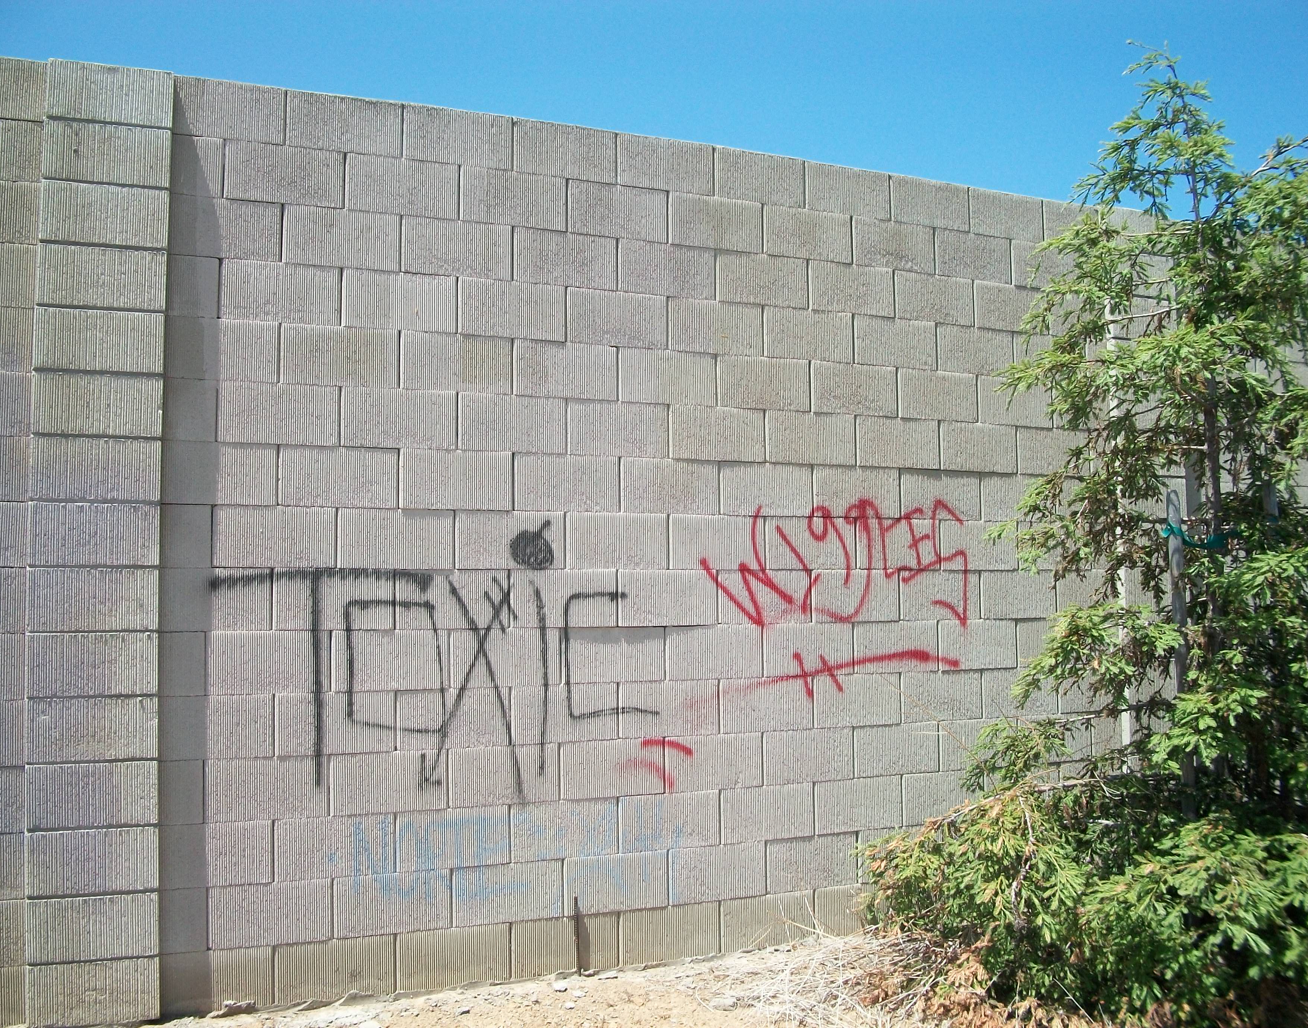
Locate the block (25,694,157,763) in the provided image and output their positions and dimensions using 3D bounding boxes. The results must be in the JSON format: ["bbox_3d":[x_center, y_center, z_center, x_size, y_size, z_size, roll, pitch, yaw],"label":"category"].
[{"bbox_3d":[-1.755,0.661,3.958,0.385,0.197,0.200,1,-4,-23],"label":"block"}]

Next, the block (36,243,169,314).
[{"bbox_3d":[-1.761,-0.732,4.041,0.385,0.197,0.200,1,-4,-23],"label":"block"}]

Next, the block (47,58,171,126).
[{"bbox_3d":[-1.754,-1.322,4.081,0.385,0.197,0.200,1,-4,-23],"label":"block"}]

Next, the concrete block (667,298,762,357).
[{"bbox_3d":[0.198,-0.709,4.912,0.398,0.200,0.175,1,-4,-22],"label":"concrete block"}]

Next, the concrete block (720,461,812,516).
[{"bbox_3d":[0.401,-0.092,4.963,0.400,0.197,0.170,1,-4,-23],"label":"concrete block"}]

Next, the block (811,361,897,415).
[{"bbox_3d":[0.777,-0.492,5.157,0.397,0.196,0.180,1,-4,-23],"label":"block"}]

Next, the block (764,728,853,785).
[{"bbox_3d":[0.561,0.934,4.955,0.397,0.197,0.170,1,-4,-23],"label":"block"}]

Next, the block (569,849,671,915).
[{"bbox_3d":[-0.168,1.329,4.633,0.398,0.200,0.175,1,-4,-22],"label":"block"}]

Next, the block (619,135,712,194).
[{"bbox_3d":[0.014,-1.314,4.858,0.397,0.197,0.170,1,-4,-23],"label":"block"}]

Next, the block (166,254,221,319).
[{"bbox_3d":[-1.522,-0.722,4.121,0.187,0.198,0.170,1,-4,-24],"label":"block"}]

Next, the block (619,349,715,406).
[{"bbox_3d":[0.016,-0.507,4.783,0.395,0.197,0.180,1,-4,-22],"label":"block"}]

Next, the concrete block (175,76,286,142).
[{"bbox_3d":[-1.440,-1.327,4.243,0.395,0.197,0.180,1,-4,-22],"label":"concrete block"}]

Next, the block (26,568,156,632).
[{"bbox_3d":[-1.746,0.266,3.943,0.400,0.198,0.200,1,-4,-24],"label":"block"}]

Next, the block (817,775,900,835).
[{"bbox_3d":[0.766,1.141,5.046,0.395,0.195,0.175,1,-3,-24],"label":"block"}]

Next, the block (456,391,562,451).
[{"bbox_3d":[-0.537,-0.318,4.539,0.395,0.195,0.175,1,-3,-24],"label":"block"}]

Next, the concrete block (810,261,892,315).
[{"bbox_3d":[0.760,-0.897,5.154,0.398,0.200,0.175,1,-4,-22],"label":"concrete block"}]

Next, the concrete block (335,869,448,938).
[{"bbox_3d":[-0.902,1.300,4.297,0.395,0.197,0.180,1,-4,-22],"label":"concrete block"}]

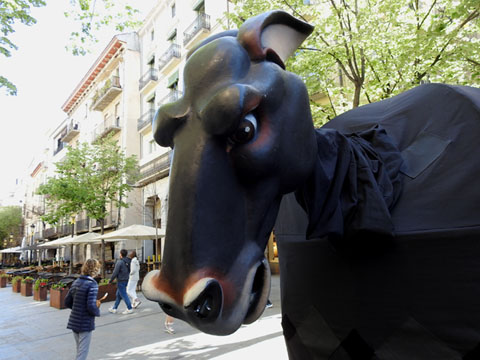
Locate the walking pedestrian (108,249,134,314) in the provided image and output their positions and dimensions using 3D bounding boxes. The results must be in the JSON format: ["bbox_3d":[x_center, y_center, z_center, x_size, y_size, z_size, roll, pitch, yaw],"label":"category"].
[{"bbox_3d":[-3.429,2.933,9.604,0.680,1.740,0.520,-10,-13,31],"label":"walking pedestrian"}]

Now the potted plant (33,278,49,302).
[{"bbox_3d":[-7.975,4.376,13.347,0.420,0.870,0.500,4,-13,-34],"label":"potted plant"}]

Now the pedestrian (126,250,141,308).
[{"bbox_3d":[-3.317,3.104,10.378,0.580,1.690,0.480,-10,-13,31],"label":"pedestrian"}]

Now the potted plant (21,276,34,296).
[{"bbox_3d":[-9.757,4.868,15.326,0.420,0.870,0.500,4,-13,-34],"label":"potted plant"}]

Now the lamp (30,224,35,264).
[{"bbox_3d":[-15.997,5.574,25.724,0.450,4.200,0.450,7,-15,-41],"label":"lamp"}]

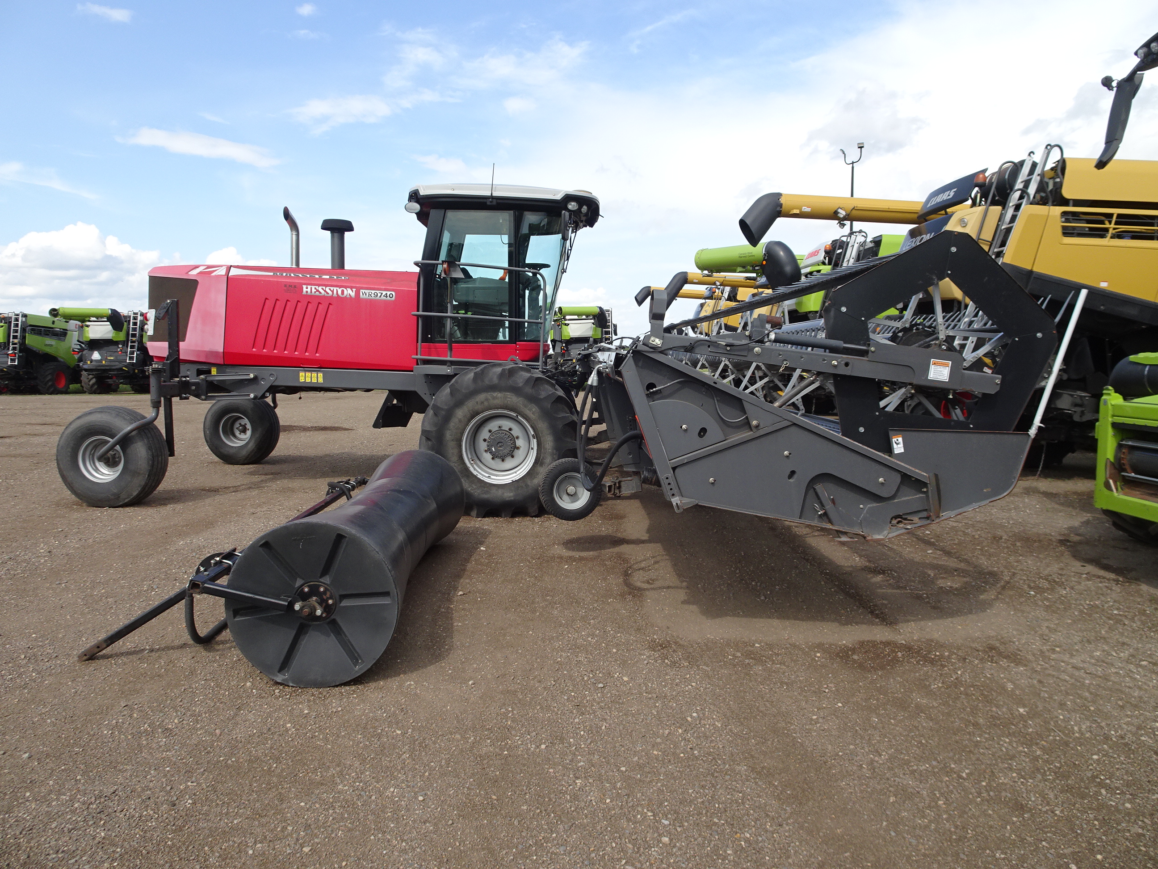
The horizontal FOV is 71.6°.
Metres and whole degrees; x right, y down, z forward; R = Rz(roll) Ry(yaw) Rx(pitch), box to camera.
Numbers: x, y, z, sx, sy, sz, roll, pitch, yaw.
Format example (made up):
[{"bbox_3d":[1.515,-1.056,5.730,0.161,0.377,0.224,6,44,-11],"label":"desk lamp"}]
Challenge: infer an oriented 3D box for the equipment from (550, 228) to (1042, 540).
[{"bbox_3d":[1.000,-0.751,9.371,2.600,1.480,11.000,0,5,0],"label":"equipment"}]

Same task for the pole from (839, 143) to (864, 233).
[{"bbox_3d":[12.450,-7.593,36.956,1.050,11.300,0.700,0,5,0],"label":"pole"}]

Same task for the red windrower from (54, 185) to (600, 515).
[{"bbox_3d":[-2.420,-1.071,9.361,5.280,3.420,3.650,0,5,0],"label":"red windrower"}]

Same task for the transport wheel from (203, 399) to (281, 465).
[{"bbox_3d":[-4.700,-0.031,11.245,1.000,1.000,0.420,-1,5,-8],"label":"transport wheel"}]

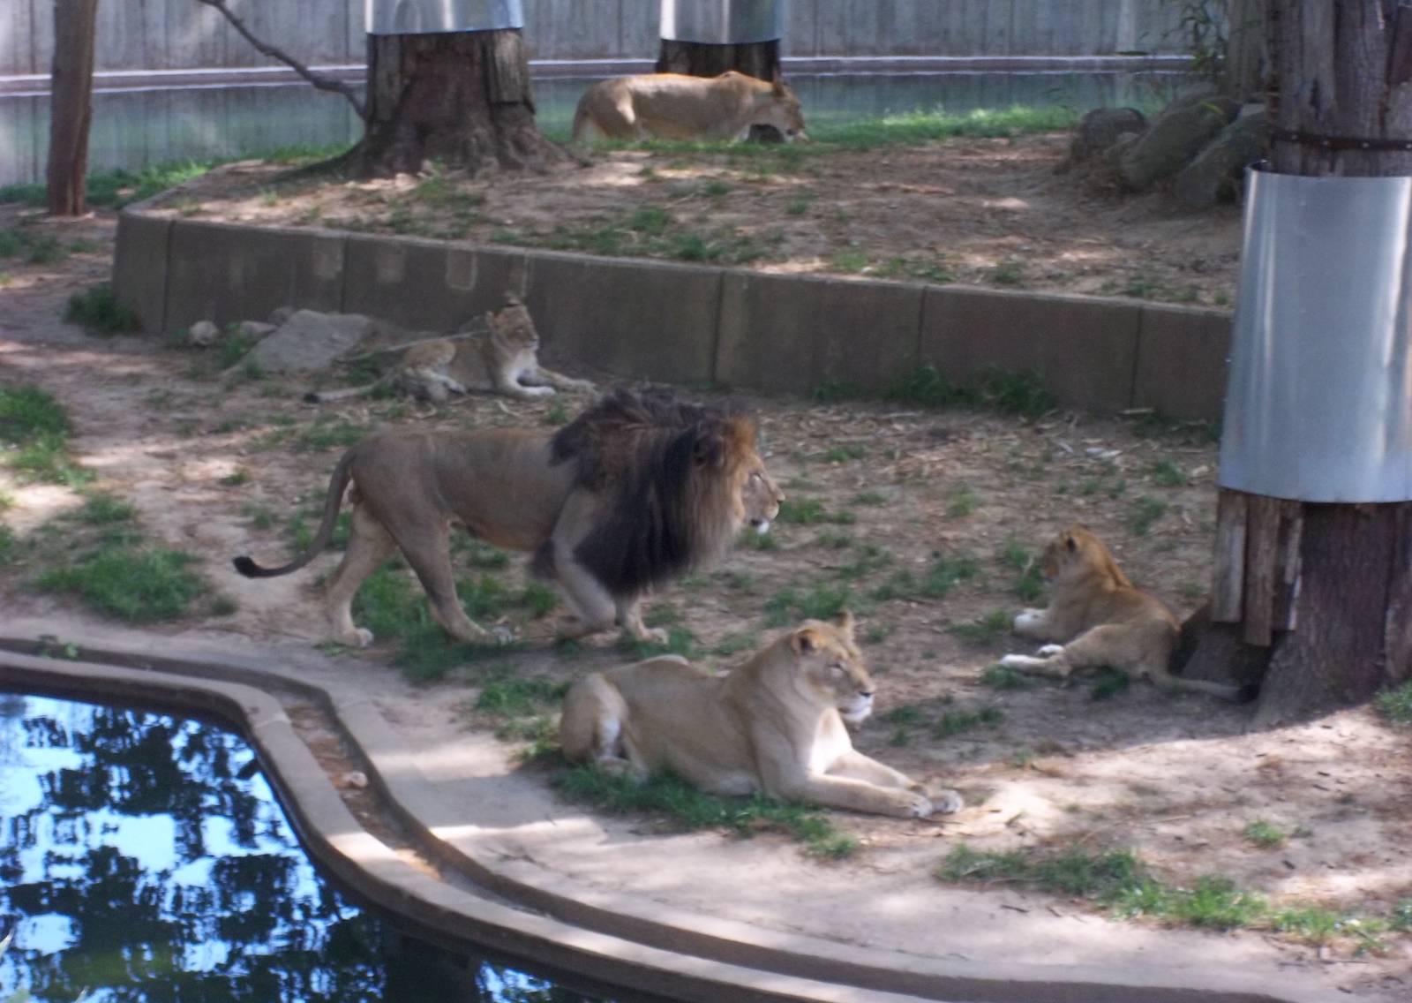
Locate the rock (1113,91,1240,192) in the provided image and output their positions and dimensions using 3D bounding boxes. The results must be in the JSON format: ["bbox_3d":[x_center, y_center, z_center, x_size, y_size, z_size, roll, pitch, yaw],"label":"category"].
[{"bbox_3d":[2.857,-2.199,26.697,0.770,0.570,0.550,0,11,0],"label":"rock"}]

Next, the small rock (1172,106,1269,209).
[{"bbox_3d":[3.067,-2.066,26.034,0.660,0.570,0.550,0,11,0],"label":"small rock"}]

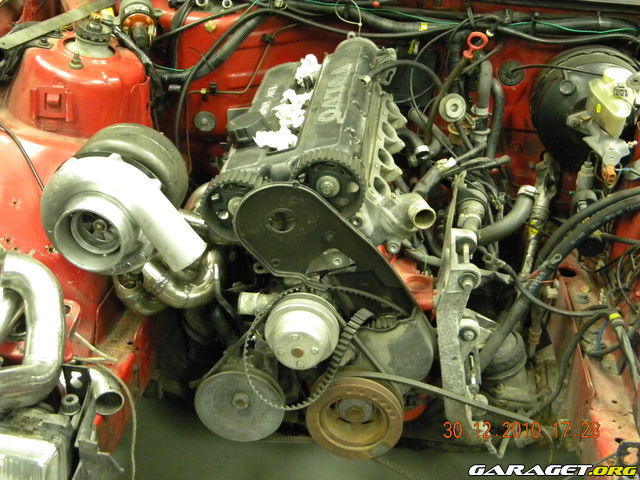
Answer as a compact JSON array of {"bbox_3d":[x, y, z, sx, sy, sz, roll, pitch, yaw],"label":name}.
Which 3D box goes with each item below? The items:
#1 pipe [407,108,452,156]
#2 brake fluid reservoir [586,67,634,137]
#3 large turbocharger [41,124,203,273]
[{"bbox_3d":[0.207,-0.203,1.640,0.075,0.060,0.075,3,32,5],"label":"pipe"},{"bbox_3d":[0.506,-0.241,1.510,0.068,0.083,0.125,1,32,1],"label":"brake fluid reservoir"},{"bbox_3d":[-0.281,-0.052,1.320,0.235,0.185,0.235,3,32,5],"label":"large turbocharger"}]

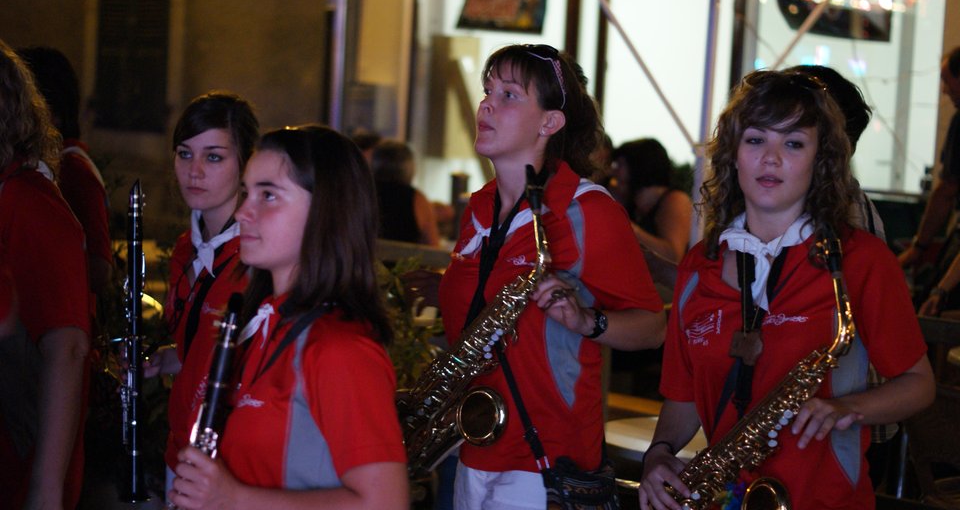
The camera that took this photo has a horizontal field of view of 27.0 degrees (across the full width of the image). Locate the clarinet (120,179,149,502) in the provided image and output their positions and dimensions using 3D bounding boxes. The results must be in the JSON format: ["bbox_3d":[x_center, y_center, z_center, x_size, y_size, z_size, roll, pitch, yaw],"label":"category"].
[{"bbox_3d":[-0.692,0.172,4.020,0.080,0.660,0.080,-1,3,-22],"label":"clarinet"}]

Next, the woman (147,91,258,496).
[{"bbox_3d":[-0.641,0.483,4.130,0.460,1.640,0.420,9,8,43],"label":"woman"}]

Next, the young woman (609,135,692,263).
[{"bbox_3d":[0.507,0.169,7.867,0.700,1.270,0.500,-1,7,-30],"label":"young woman"}]

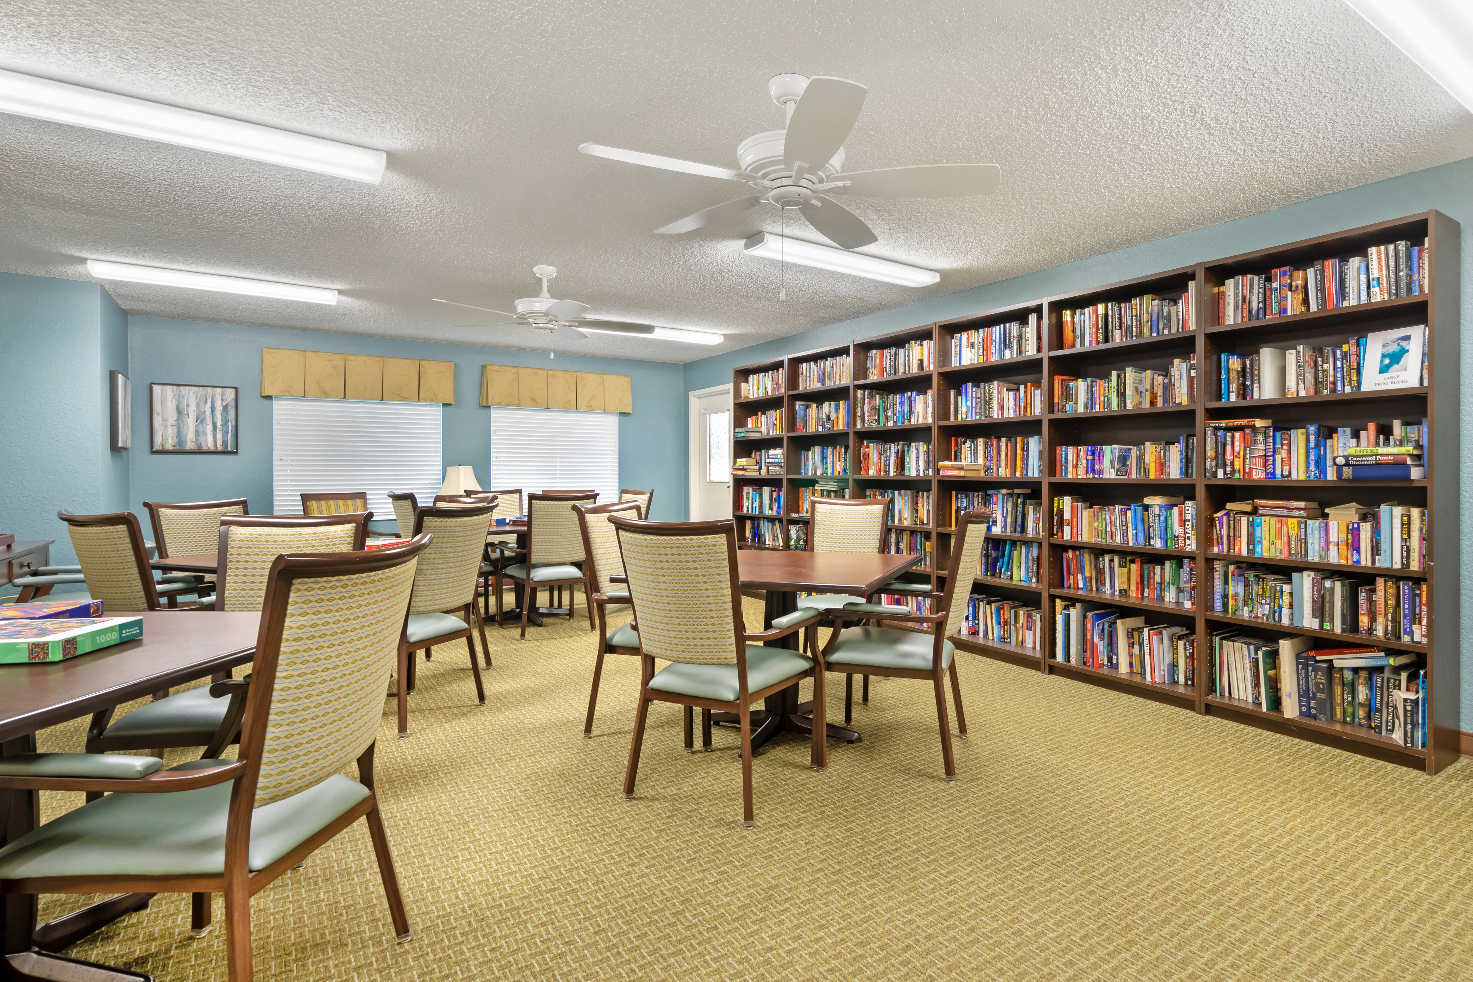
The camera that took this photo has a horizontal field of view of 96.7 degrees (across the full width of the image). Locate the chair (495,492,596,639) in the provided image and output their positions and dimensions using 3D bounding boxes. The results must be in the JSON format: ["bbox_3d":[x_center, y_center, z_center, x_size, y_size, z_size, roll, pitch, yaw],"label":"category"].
[{"bbox_3d":[-1.361,0.526,4.780,0.600,0.985,0.620,-1,1,-33],"label":"chair"}]

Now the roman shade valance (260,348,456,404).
[{"bbox_3d":[-3.339,-0.998,5.861,1.488,0.414,0.138,-1,2,-32],"label":"roman shade valance"}]

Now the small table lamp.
[{"bbox_3d":[-2.519,0.060,5.970,0.390,0.600,0.390,-1,1,-30],"label":"small table lamp"}]

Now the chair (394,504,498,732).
[{"bbox_3d":[-1.534,0.568,3.107,0.620,0.985,0.600,0,1,20],"label":"chair"}]

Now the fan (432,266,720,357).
[{"bbox_3d":[-1.157,-1.133,3.940,1.304,0.435,1.241,-1,2,-32],"label":"fan"}]

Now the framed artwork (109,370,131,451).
[{"bbox_3d":[-4.484,-0.559,4.767,0.045,0.560,0.540,-1,1,-36],"label":"framed artwork"}]

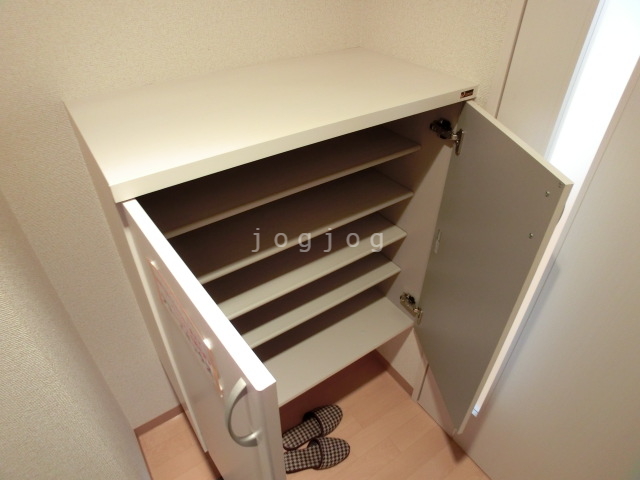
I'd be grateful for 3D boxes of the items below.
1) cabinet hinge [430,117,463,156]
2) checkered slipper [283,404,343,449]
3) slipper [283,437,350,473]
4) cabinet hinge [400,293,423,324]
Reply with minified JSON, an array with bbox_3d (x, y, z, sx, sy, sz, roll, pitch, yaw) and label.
[{"bbox_3d":[0.320,-0.267,1.008,0.033,0.070,0.100,-23,43,-27],"label":"cabinet hinge"},{"bbox_3d":[-0.028,0.727,1.524,0.270,0.055,0.100,-21,42,-26],"label":"checkered slipper"},{"bbox_3d":[-0.019,0.791,1.439,0.270,0.055,0.100,-6,38,-9],"label":"slipper"},{"bbox_3d":[0.318,0.243,1.393,0.033,0.070,0.100,-23,43,-27],"label":"cabinet hinge"}]

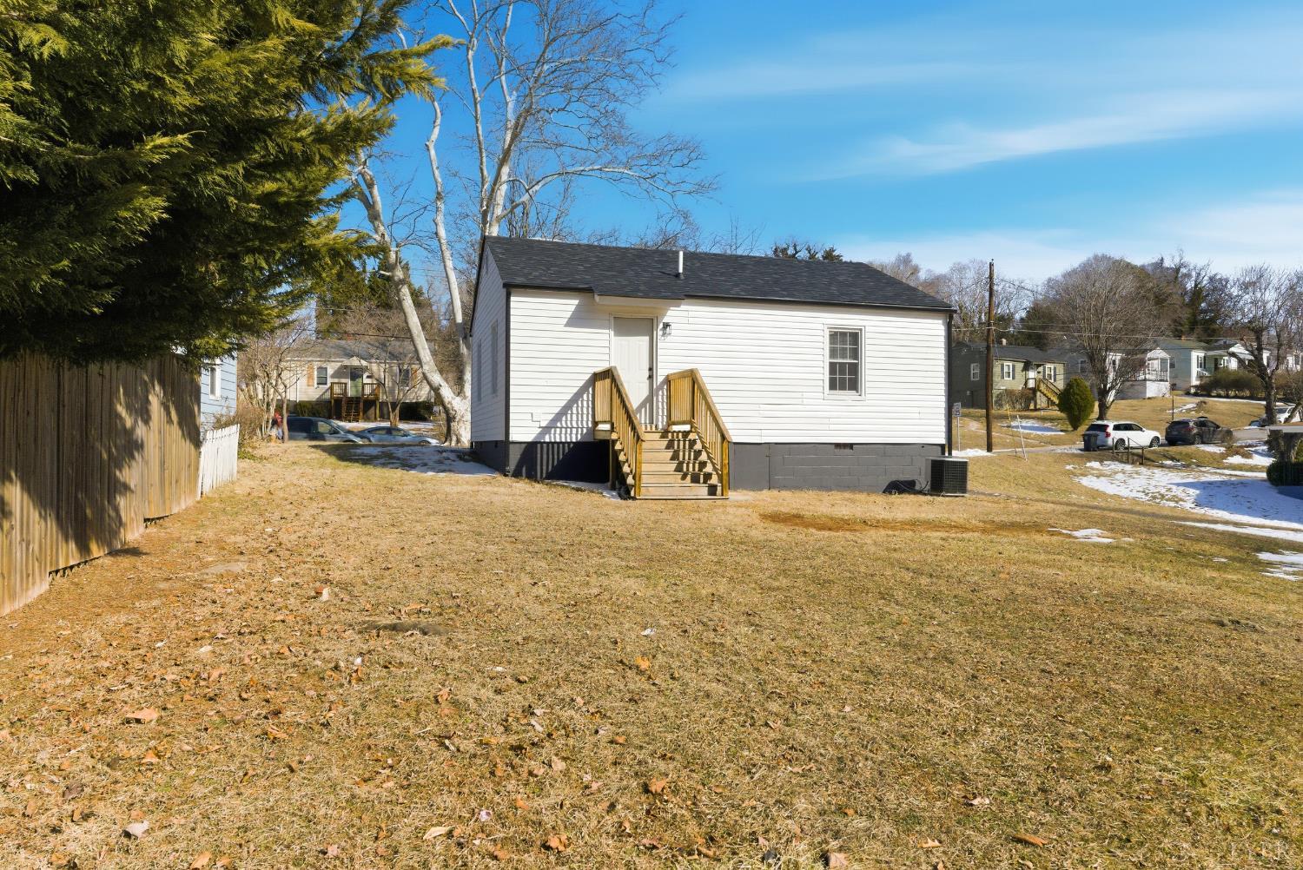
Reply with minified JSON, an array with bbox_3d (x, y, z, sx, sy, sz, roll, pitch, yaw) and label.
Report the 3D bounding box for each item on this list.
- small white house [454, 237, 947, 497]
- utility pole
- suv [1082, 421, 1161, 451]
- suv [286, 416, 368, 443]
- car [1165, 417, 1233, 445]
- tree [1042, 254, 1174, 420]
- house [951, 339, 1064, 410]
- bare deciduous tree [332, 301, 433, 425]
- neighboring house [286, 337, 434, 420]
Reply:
[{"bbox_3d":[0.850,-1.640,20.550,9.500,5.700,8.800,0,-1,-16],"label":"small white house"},{"bbox_3d":[17.957,-4.202,46.000,0.320,10.250,0.320,0,-1,-17],"label":"utility pole"},{"bbox_3d":[31.181,0.067,57.500,4.900,1.760,1.980,0,-1,-20],"label":"suv"},{"bbox_3d":[-16.965,-0.104,44.500,4.950,1.740,1.950,0,-1,-15],"label":"suv"},{"bbox_3d":[37.366,-0.188,59.300,4.600,1.700,1.860,0,-1,-22],"label":"car"},{"bbox_3d":[37.296,-7.983,71.000,9.600,13.400,9.600,0,-1,-17],"label":"tree"},{"bbox_3d":[32.000,-5.200,80.800,10.300,6.200,7.600,0,-1,-31],"label":"house"},{"bbox_3d":[-17.691,-4.707,57.000,6.300,8.000,6.300,0,-1,-15],"label":"bare deciduous tree"},{"bbox_3d":[-21.700,-4.000,64.400,10.400,6.100,7.600,0,-1,-15],"label":"neighboring house"}]

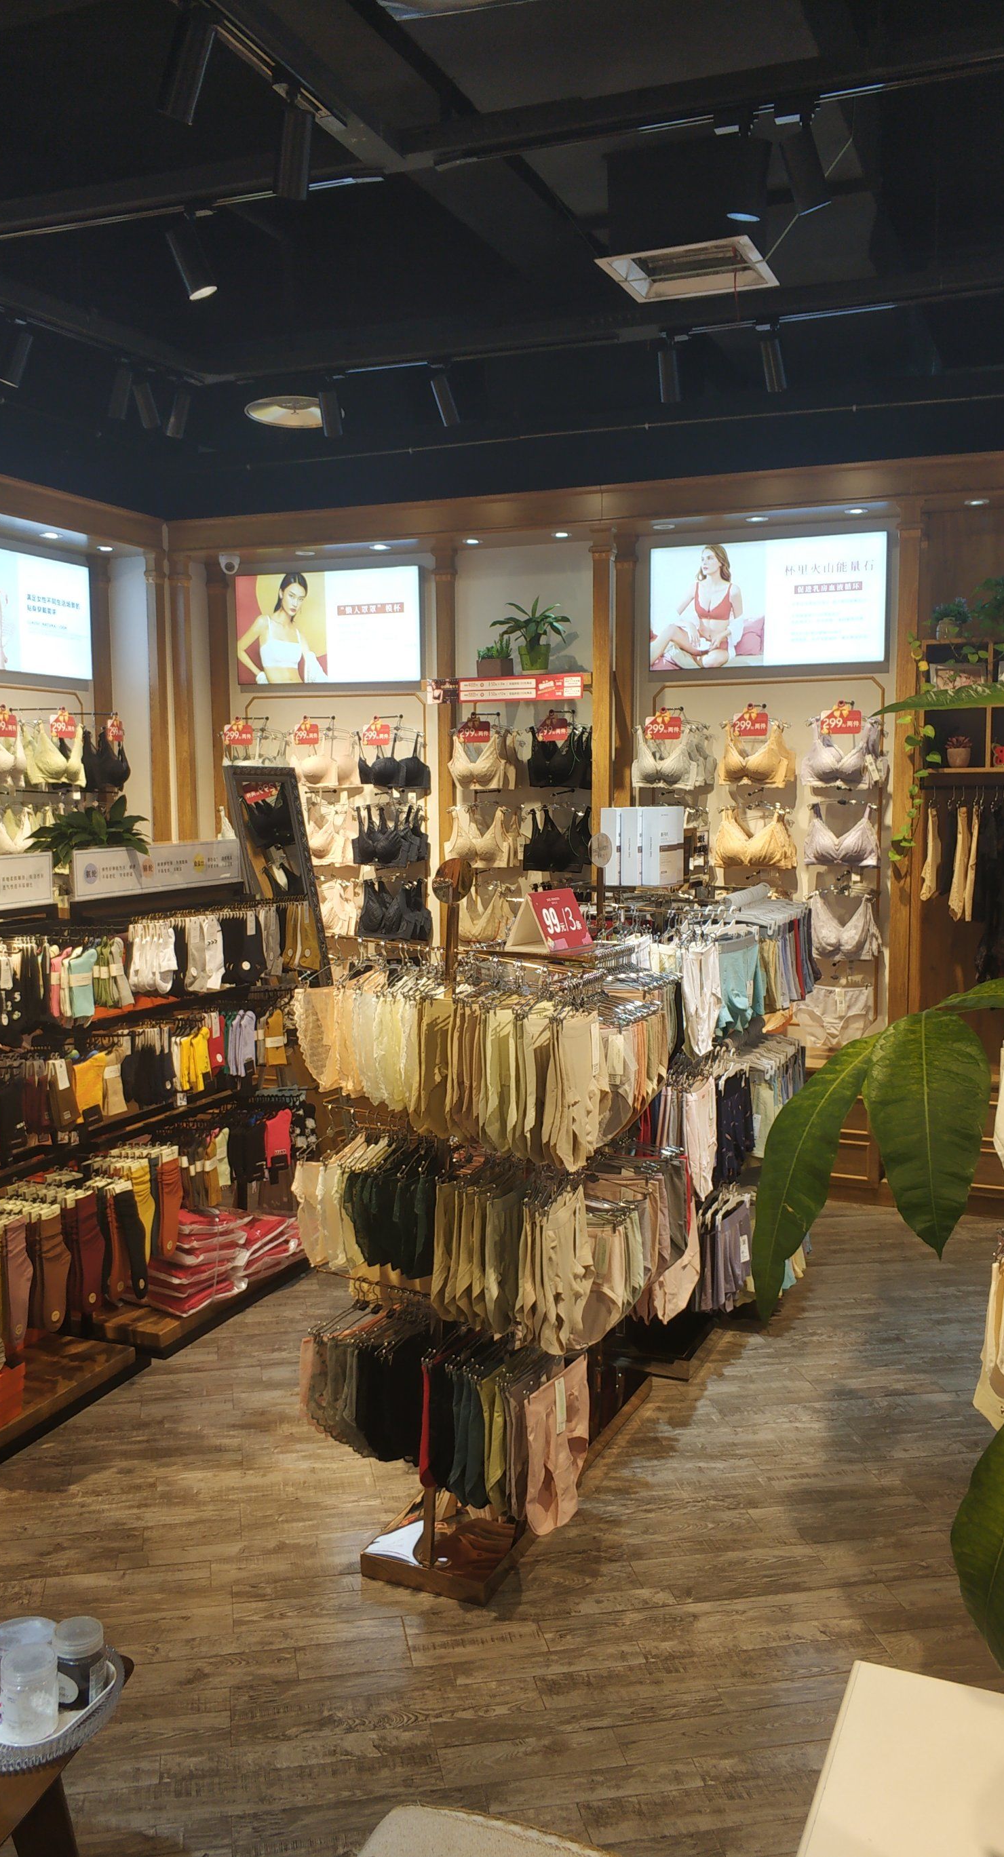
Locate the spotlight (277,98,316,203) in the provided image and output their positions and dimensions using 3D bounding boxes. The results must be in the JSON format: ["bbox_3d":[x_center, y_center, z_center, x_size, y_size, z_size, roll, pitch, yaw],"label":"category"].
[{"bbox_3d":[-0.459,-1.707,3.197,0.073,0.180,0.073,-2,34,-18],"label":"spotlight"}]

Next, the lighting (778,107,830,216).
[{"bbox_3d":[0.660,-1.672,3.161,0.095,0.210,0.085,-5,8,-39],"label":"lighting"}]

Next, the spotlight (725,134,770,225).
[{"bbox_3d":[0.571,-1.734,3.350,0.073,0.180,0.073,-3,19,-24],"label":"spotlight"}]

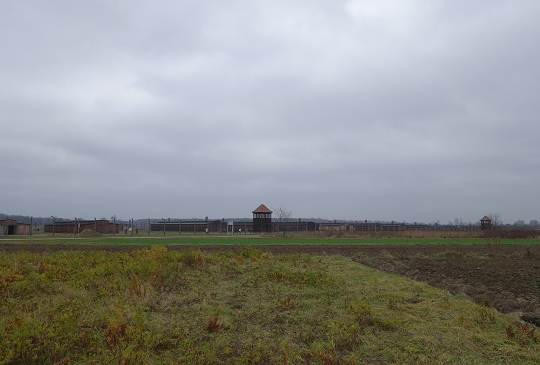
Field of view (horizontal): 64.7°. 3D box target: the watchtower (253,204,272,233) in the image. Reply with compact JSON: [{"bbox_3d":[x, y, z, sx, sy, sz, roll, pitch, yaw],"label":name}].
[{"bbox_3d":[-2.033,9.921,115.500,3.950,7.900,3.950,5,-8,-41],"label":"watchtower"}]

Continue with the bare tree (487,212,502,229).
[{"bbox_3d":[117.122,20.476,222.000,7.700,9.500,7.700,0,-6,0],"label":"bare tree"}]

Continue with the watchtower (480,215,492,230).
[{"bbox_3d":[108.325,20.495,213.000,3.950,7.900,3.950,5,-8,-41],"label":"watchtower"}]

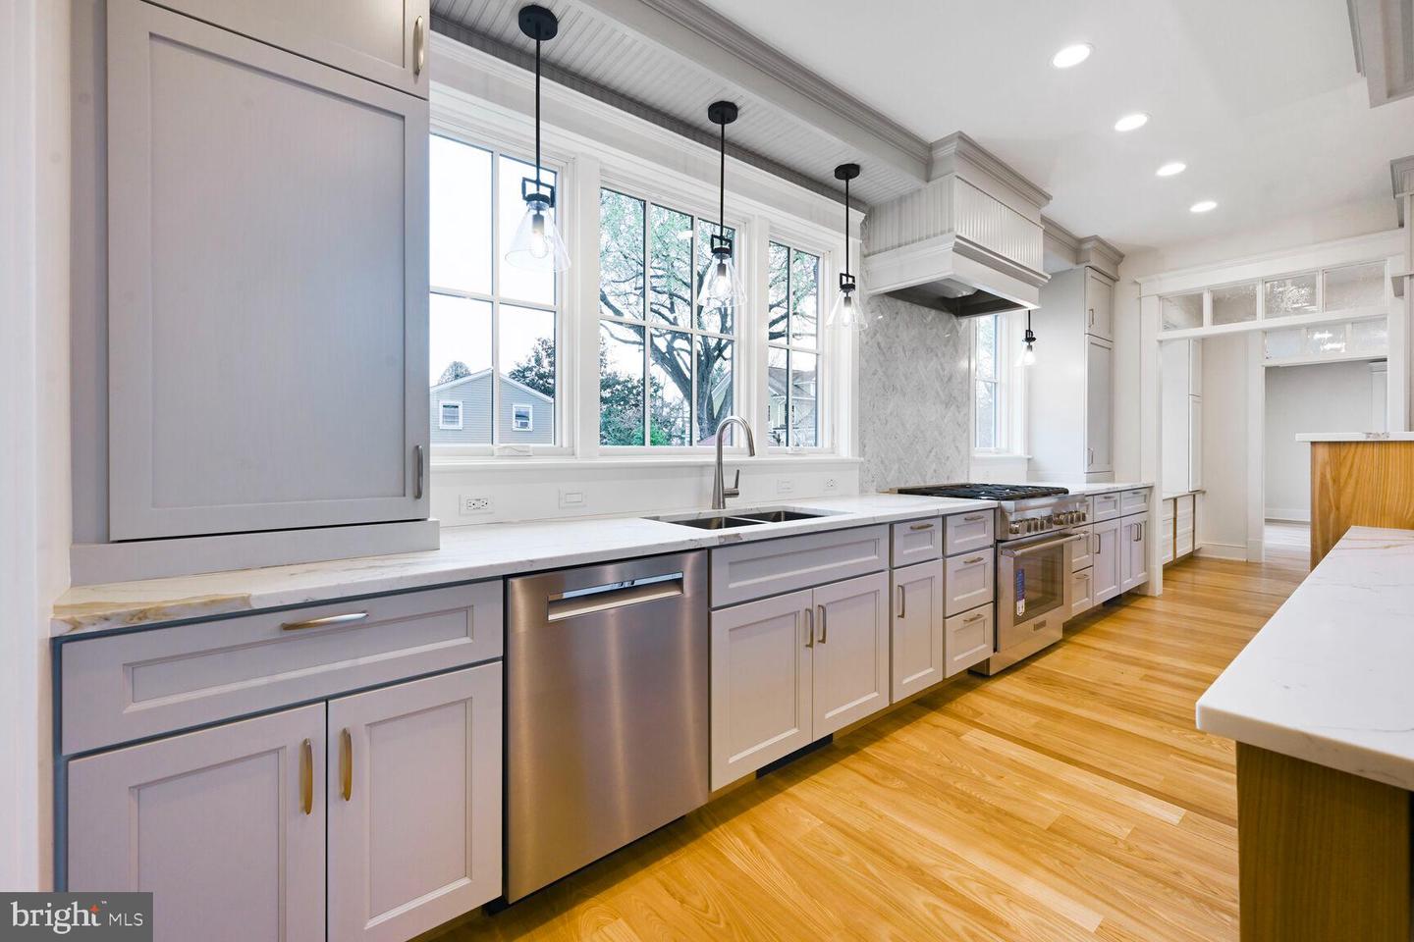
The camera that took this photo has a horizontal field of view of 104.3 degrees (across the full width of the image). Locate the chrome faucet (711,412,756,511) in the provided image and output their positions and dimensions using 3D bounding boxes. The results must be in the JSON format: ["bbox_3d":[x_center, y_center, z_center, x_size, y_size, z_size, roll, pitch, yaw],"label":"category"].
[{"bbox_3d":[0.134,-0.032,2.265,0.126,0.396,0.235,-1,3,-38],"label":"chrome faucet"}]

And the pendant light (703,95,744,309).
[{"bbox_3d":[0.063,-1.046,2.190,0.196,0.768,0.196,0,2,0],"label":"pendant light"}]

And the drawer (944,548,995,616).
[{"bbox_3d":[1.116,0.521,2.778,0.469,0.266,0.480,-1,1,-38],"label":"drawer"}]

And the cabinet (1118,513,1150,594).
[{"bbox_3d":[3.047,0.593,4.386,0.677,0.576,0.601,-1,3,-38],"label":"cabinet"}]

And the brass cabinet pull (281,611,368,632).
[{"bbox_3d":[-0.736,0.287,1.064,0.139,0.013,0.030,-1,3,-38],"label":"brass cabinet pull"}]

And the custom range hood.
[{"bbox_3d":[1.535,-1.355,3.296,1.130,0.690,0.560,-1,1,-38],"label":"custom range hood"}]

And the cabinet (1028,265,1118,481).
[{"bbox_3d":[2.863,-0.690,4.325,0.606,1.573,0.394,-1,3,-38],"label":"cabinet"}]

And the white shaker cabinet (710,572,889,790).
[{"bbox_3d":[0.203,0.679,2.138,0.908,0.543,0.590,-1,1,-38],"label":"white shaker cabinet"}]

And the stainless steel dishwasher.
[{"bbox_3d":[-0.402,0.624,1.673,0.595,0.782,0.600,-1,1,-38],"label":"stainless steel dishwasher"}]

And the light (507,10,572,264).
[{"bbox_3d":[-0.529,-1.034,1.739,0.196,0.763,0.196,-1,3,-38],"label":"light"}]

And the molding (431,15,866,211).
[{"bbox_3d":[0.001,-1.406,2.317,2.257,0.069,0.040,-1,3,-38],"label":"molding"}]

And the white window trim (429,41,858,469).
[{"bbox_3d":[-0.020,-0.716,2.403,2.300,1.385,0.110,-1,1,-38],"label":"white window trim"}]

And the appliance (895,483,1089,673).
[{"bbox_3d":[1.636,0.575,3.266,0.921,0.910,0.730,-1,1,-38],"label":"appliance"}]

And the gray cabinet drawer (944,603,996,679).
[{"bbox_3d":[1.263,0.817,2.646,0.459,0.269,0.055,-2,3,-37],"label":"gray cabinet drawer"}]

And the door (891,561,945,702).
[{"bbox_3d":[0.916,0.680,2.379,0.373,0.554,0.028,-1,2,-38],"label":"door"}]

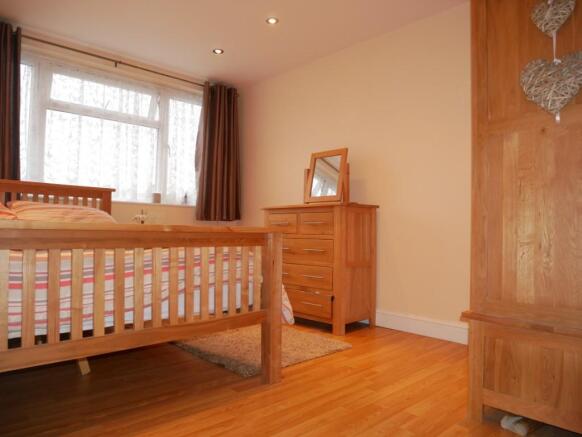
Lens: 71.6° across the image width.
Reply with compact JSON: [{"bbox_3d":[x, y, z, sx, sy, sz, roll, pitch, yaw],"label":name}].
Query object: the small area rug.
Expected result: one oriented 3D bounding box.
[{"bbox_3d":[-0.420,0.810,2.833,0.826,0.031,1.446,2,-2,-44],"label":"small area rug"}]

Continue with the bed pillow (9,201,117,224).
[{"bbox_3d":[-1.671,0.008,2.996,0.727,0.249,0.436,2,-2,-44],"label":"bed pillow"}]

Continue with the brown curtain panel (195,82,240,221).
[{"bbox_3d":[-0.748,-0.677,4.218,0.505,1.408,0.138,2,-2,-44],"label":"brown curtain panel"}]

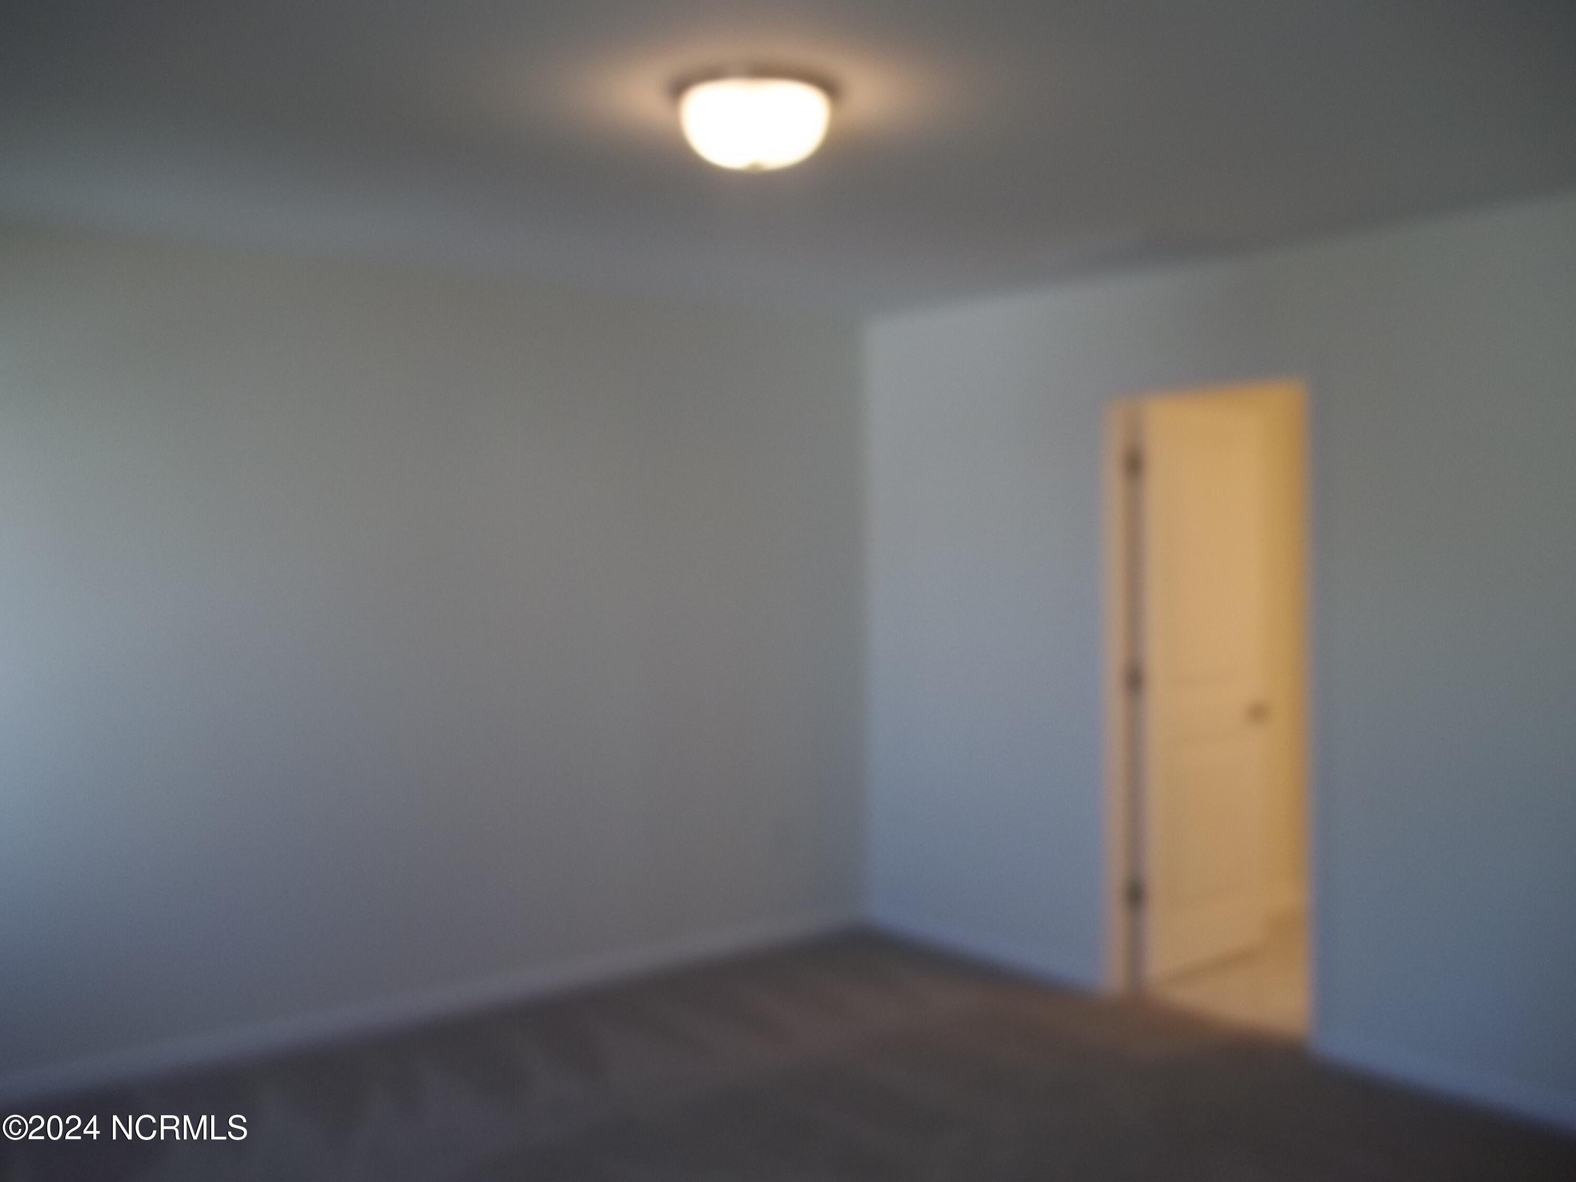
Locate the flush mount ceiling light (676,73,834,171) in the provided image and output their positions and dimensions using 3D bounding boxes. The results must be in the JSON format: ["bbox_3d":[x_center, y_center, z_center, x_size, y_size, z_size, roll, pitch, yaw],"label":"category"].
[{"bbox_3d":[-0.066,-0.920,2.898,0.335,0.160,0.335,0,2,0],"label":"flush mount ceiling light"}]

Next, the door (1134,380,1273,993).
[{"bbox_3d":[1.507,0.350,5.296,0.760,2.020,0.040,-1,2,-39],"label":"door"}]

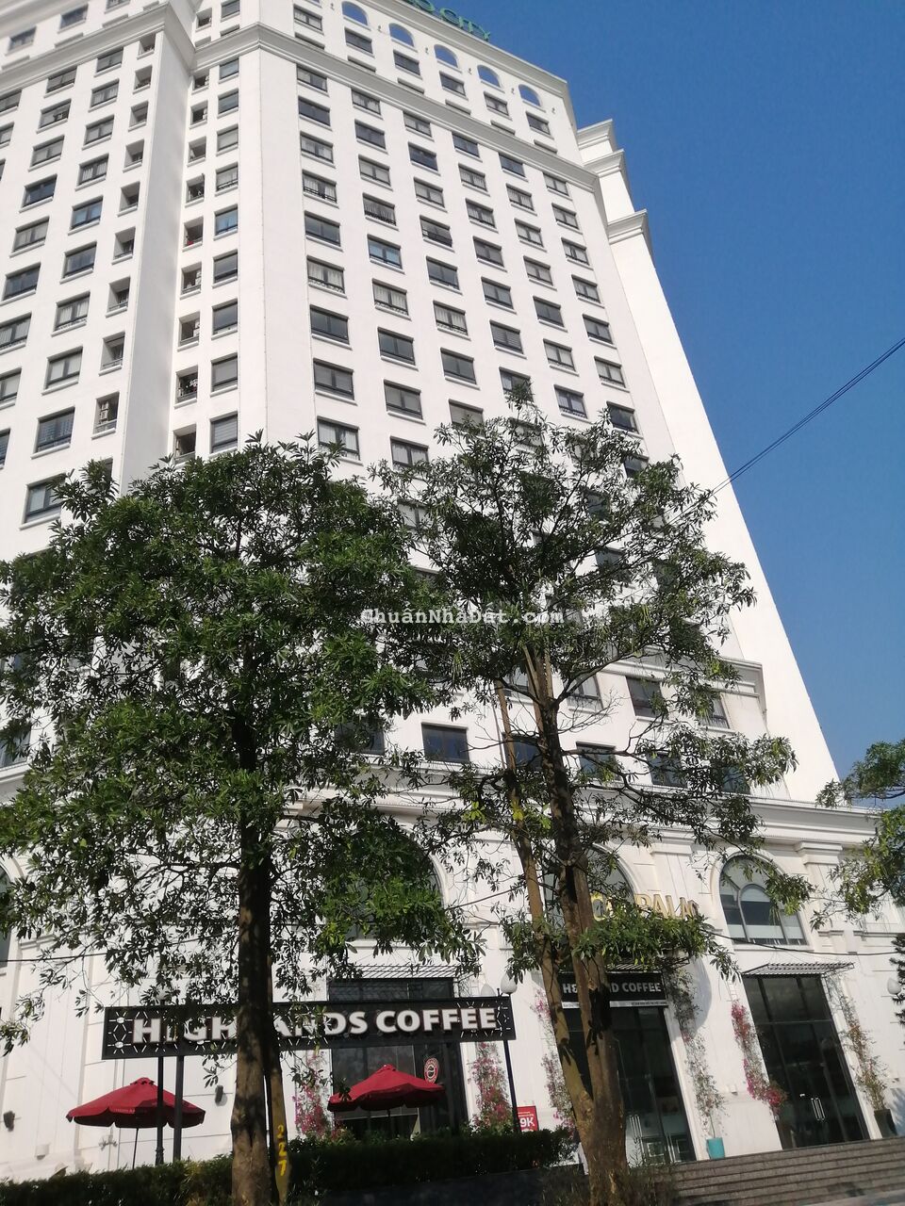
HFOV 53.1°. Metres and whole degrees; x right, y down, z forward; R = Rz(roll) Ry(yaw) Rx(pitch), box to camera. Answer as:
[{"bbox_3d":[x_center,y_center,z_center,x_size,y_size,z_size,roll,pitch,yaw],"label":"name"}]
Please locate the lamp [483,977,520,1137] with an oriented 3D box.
[{"bbox_3d":[1.159,9.575,18.178,0.360,3.934,1.150,10,-36,-27],"label":"lamp"}]

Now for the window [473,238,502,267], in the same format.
[{"bbox_3d":[1.953,-18.811,48.634,1.675,1.600,0.200,10,-36,-27],"label":"window"}]

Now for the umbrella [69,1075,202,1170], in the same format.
[{"bbox_3d":[-5.628,10.023,16.096,2.500,2.849,2.500,10,-36,-27],"label":"umbrella"}]

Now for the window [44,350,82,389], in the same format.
[{"bbox_3d":[-14.922,-8.997,34.900,1.566,1.634,0.200,-14,-32,11],"label":"window"}]

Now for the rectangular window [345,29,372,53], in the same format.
[{"bbox_3d":[-5.573,-33.312,53.910,1.739,1.625,0.200,10,-36,-27],"label":"rectangular window"}]

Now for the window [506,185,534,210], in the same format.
[{"bbox_3d":[4.016,-23.967,53.977,1.748,1.680,0.200,10,-36,-27],"label":"window"}]

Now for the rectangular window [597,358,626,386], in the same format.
[{"bbox_3d":[8.297,-12.030,47.605,1.706,1.757,0.200,10,-36,-27],"label":"rectangular window"}]

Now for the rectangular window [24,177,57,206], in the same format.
[{"bbox_3d":[-19.250,-19.124,42.405,1.706,1.757,0.200,-15,-32,11],"label":"rectangular window"}]

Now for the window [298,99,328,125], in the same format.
[{"bbox_3d":[-7.134,-25.396,46.944,1.757,1.634,0.200,10,-35,-27],"label":"window"}]

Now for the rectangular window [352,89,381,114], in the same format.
[{"bbox_3d":[-4.781,-27.729,50.378,1.706,1.625,0.200,10,-36,-27],"label":"rectangular window"}]

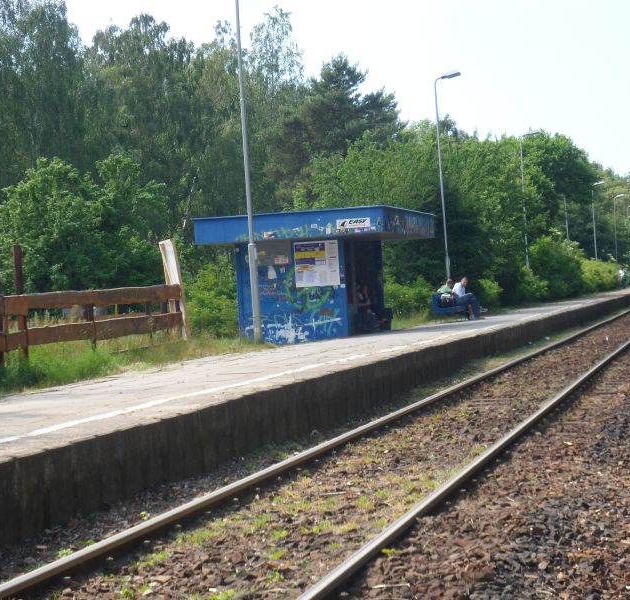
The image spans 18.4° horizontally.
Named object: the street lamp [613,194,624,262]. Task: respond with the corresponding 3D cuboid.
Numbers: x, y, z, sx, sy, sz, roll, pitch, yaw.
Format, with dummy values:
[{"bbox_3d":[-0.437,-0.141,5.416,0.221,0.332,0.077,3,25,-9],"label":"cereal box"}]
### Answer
[{"bbox_3d":[25.742,-5.043,164.149,0.940,7.800,0.300,-3,0,12],"label":"street lamp"}]

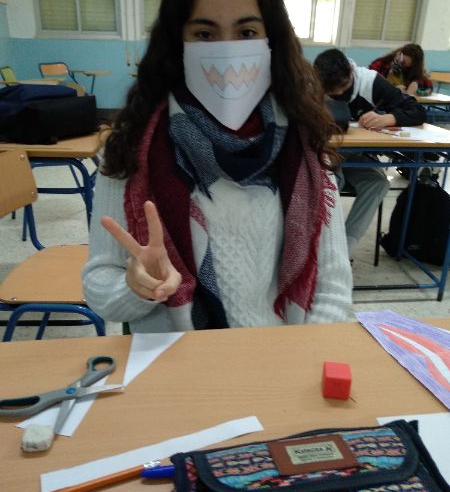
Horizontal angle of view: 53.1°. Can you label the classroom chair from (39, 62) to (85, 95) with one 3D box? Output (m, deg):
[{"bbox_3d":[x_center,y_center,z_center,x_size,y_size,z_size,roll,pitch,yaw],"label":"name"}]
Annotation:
[{"bbox_3d":[-2.146,-1.925,5.951,0.410,0.820,0.450,-15,29,-33],"label":"classroom chair"}]

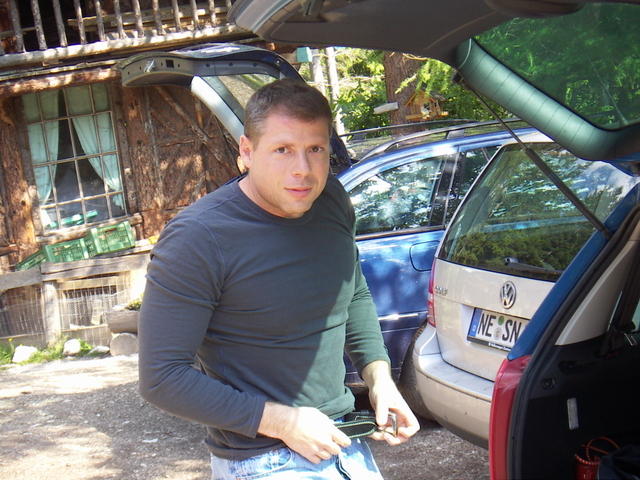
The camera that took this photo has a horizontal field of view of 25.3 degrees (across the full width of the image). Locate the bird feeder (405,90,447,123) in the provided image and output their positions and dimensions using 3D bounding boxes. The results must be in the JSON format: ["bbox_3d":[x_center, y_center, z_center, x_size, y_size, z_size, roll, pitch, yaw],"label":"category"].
[{"bbox_3d":[0.972,-1.219,13.000,0.310,0.285,0.290,0,8,28],"label":"bird feeder"}]

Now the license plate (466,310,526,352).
[{"bbox_3d":[0.687,0.333,5.078,0.020,0.122,0.525,16,-2,-28],"label":"license plate"}]

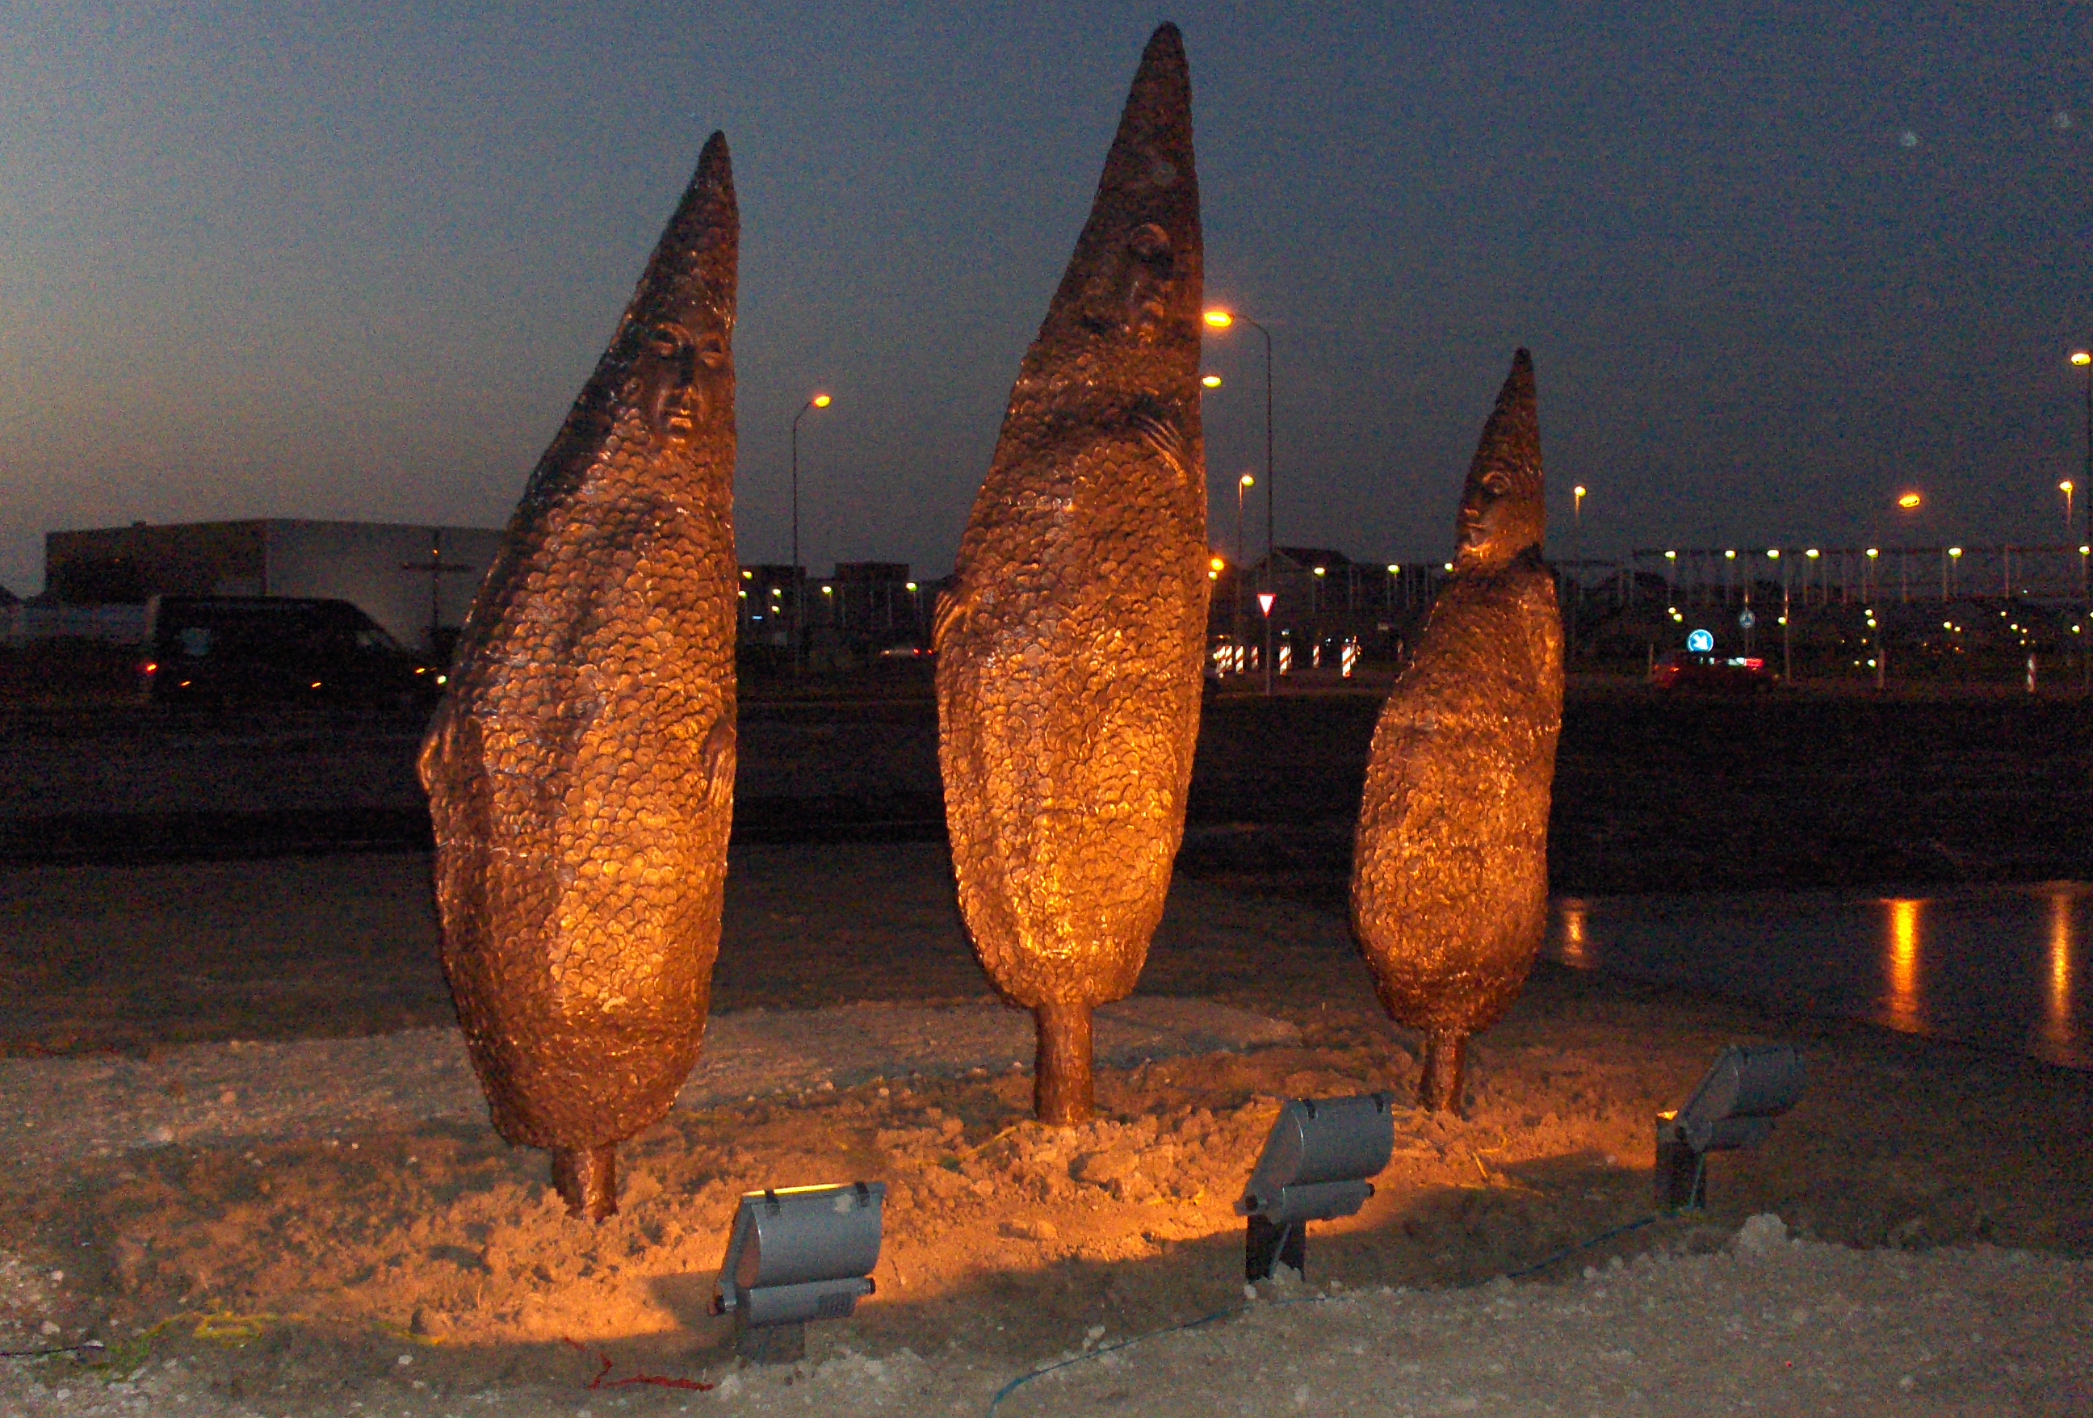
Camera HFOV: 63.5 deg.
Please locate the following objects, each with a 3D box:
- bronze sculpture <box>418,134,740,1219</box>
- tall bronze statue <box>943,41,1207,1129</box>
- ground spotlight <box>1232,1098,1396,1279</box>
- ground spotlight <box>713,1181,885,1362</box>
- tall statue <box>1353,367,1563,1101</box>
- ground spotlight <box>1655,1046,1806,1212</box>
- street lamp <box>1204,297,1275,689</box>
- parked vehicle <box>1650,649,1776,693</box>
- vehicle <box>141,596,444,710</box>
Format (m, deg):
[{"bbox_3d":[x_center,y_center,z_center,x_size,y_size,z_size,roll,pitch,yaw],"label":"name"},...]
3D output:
[{"bbox_3d":[-1.295,-0.072,4.681,0.820,3.002,0.680,-1,3,-30],"label":"bronze sculpture"},{"bbox_3d":[0.080,-0.410,5.488,0.830,3.570,0.680,-1,2,-18],"label":"tall bronze statue"},{"bbox_3d":[0.689,1.228,4.331,0.300,0.488,0.280,-1,2,-23],"label":"ground spotlight"},{"bbox_3d":[-0.563,1.283,3.853,0.310,0.420,0.280,-1,2,-22],"label":"ground spotlight"},{"bbox_3d":[1.374,0.085,5.658,0.660,2.554,0.560,2,3,35],"label":"tall statue"},{"bbox_3d":[1.982,1.217,4.901,0.290,0.489,0.280,-1,2,-26],"label":"ground spotlight"},{"bbox_3d":[5.503,-5.849,47.808,1.800,10.916,0.350,0,2,0],"label":"street lamp"},{"bbox_3d":[22.466,-1.268,56.994,4.200,1.480,1.720,0,2,-2],"label":"parked vehicle"},{"bbox_3d":[-15.415,-1.156,34.681,5.500,2.347,2.000,-1,3,-28],"label":"vehicle"}]

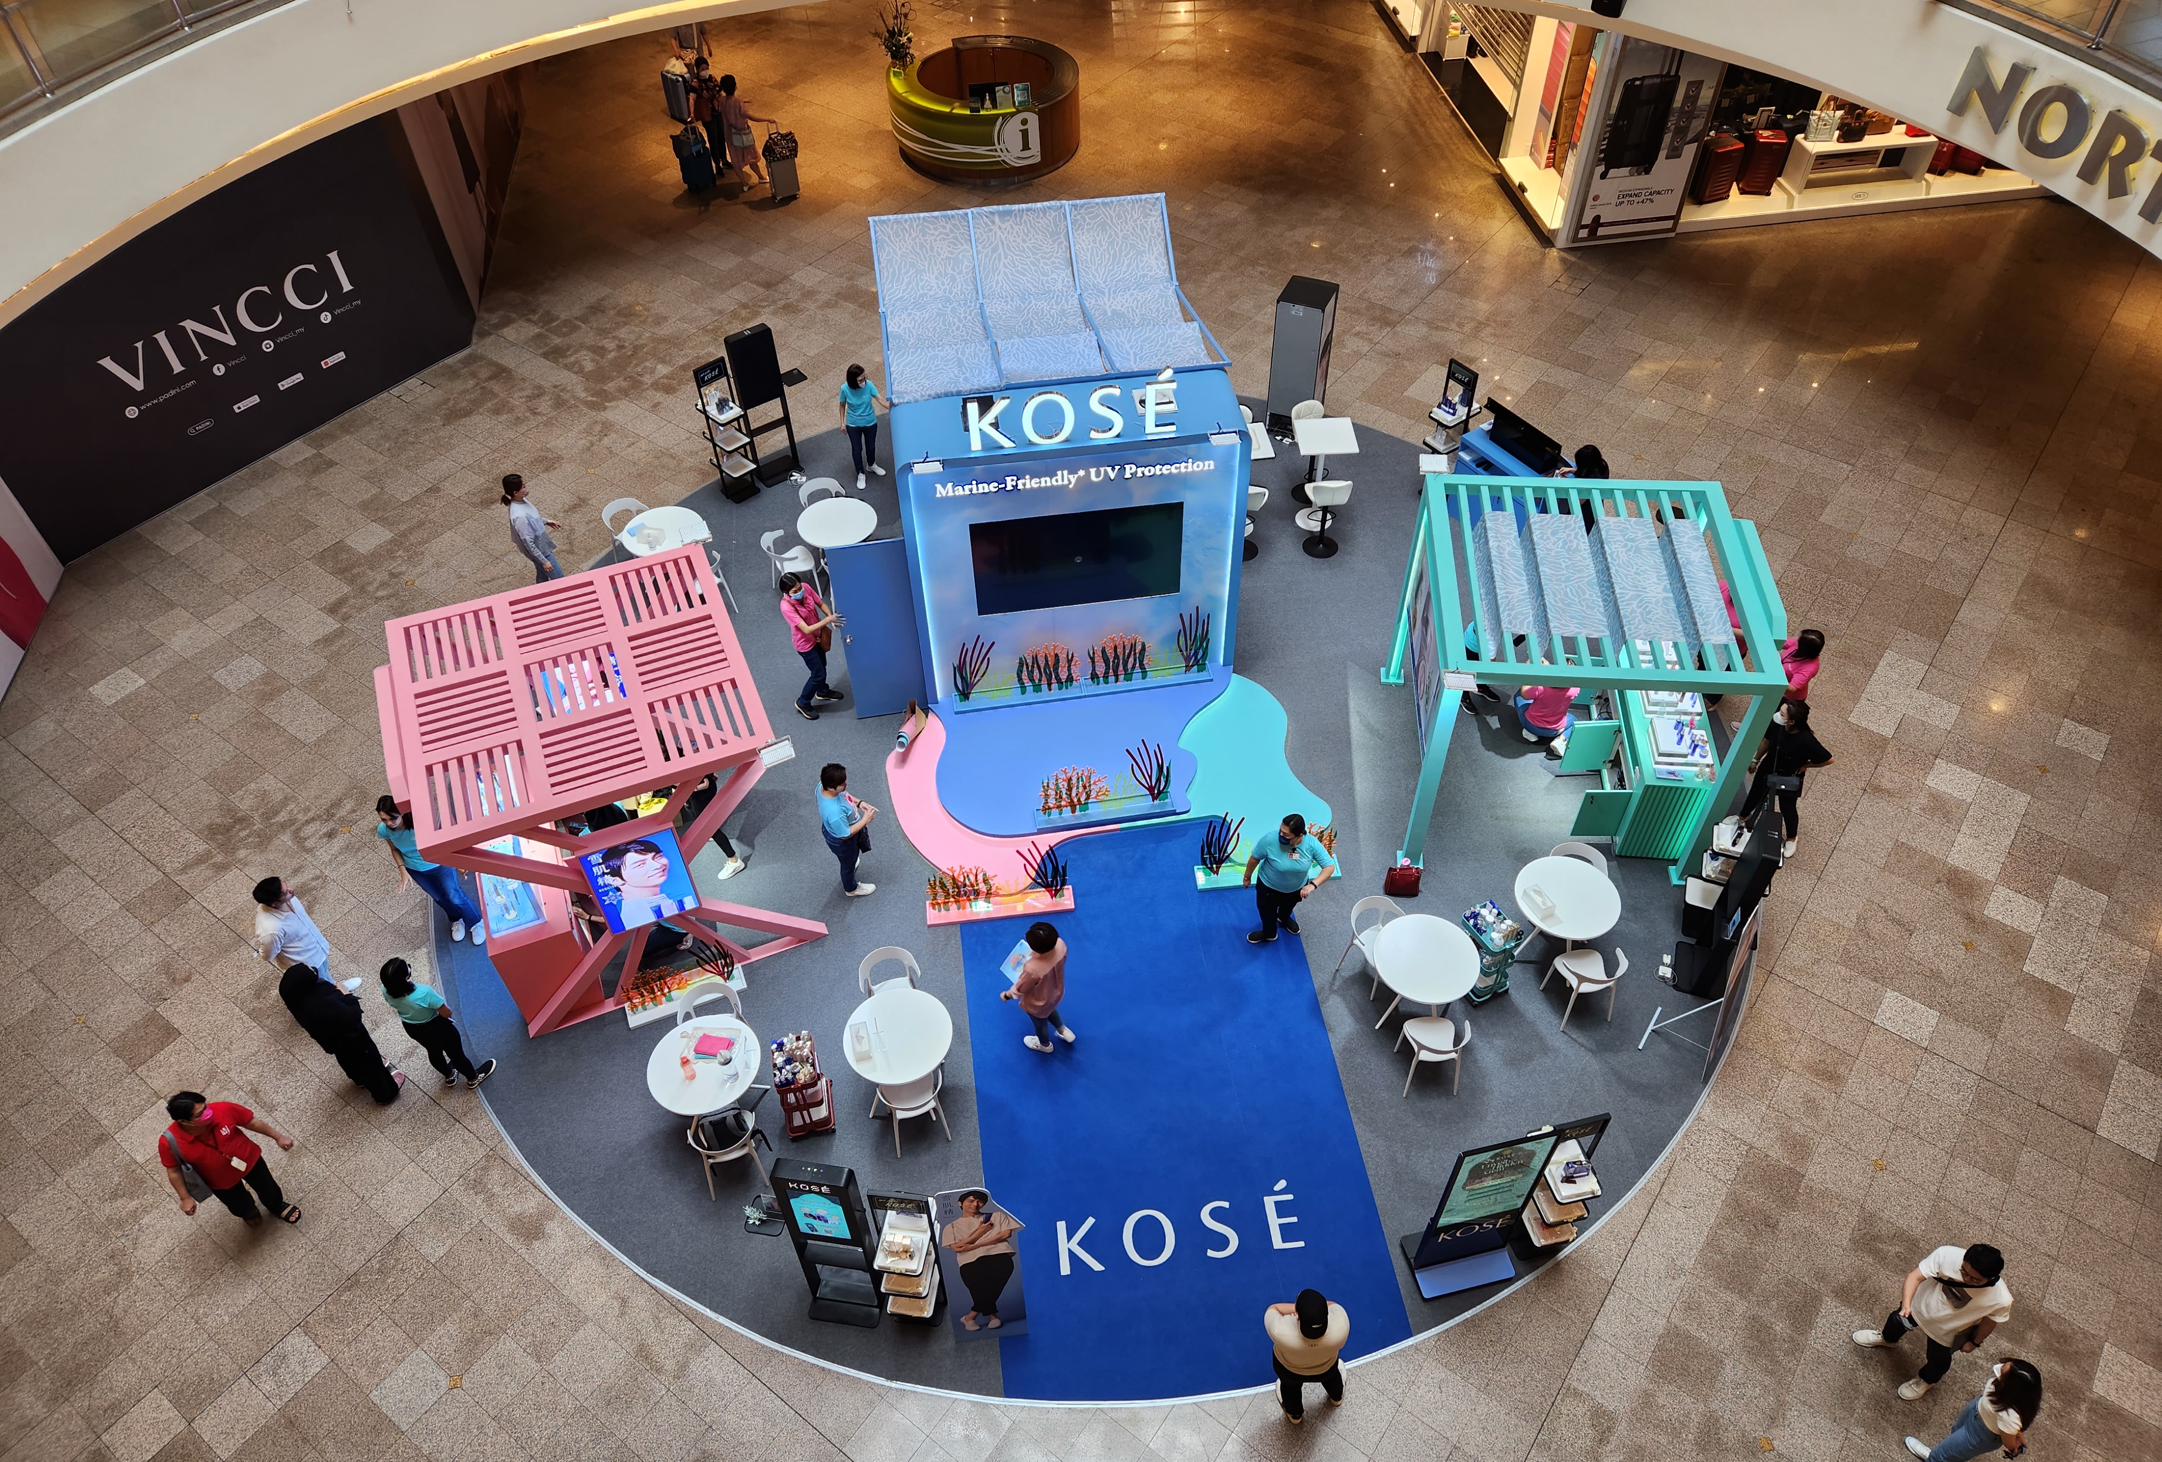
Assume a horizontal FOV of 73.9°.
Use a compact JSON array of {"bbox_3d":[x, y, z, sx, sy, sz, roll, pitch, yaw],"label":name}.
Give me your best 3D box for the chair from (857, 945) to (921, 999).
[{"bbox_3d":[-1.408,2.058,11.085,0.520,0.740,0.490,-12,48,-9],"label":"chair"}]

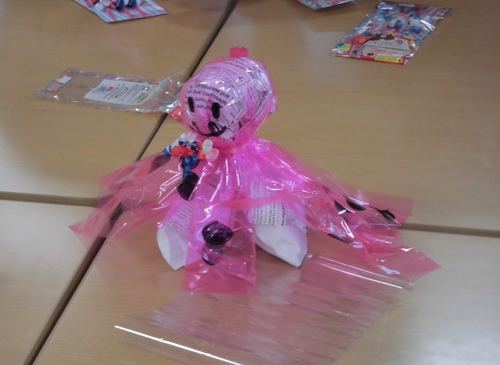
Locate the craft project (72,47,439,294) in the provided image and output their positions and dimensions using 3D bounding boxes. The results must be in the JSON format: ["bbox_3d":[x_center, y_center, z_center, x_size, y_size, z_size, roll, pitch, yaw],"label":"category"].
[{"bbox_3d":[0.006,-0.031,1.576,0.385,0.208,0.243,7,27,15],"label":"craft project"}]

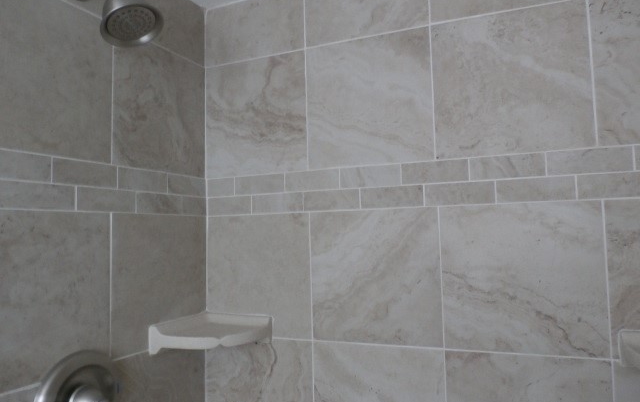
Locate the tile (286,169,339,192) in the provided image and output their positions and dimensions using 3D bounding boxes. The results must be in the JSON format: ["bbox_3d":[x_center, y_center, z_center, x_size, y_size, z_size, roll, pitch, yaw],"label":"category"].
[{"bbox_3d":[-0.018,-0.051,1.206,0.153,0.051,0.012,-3,-4,23],"label":"tile"}]

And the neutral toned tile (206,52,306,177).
[{"bbox_3d":[-0.179,-0.231,1.285,0.321,0.321,0.012,-3,-4,23],"label":"neutral toned tile"}]

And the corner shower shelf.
[{"bbox_3d":[-0.271,0.330,1.179,0.298,0.066,0.218,0,-4,-22],"label":"corner shower shelf"}]

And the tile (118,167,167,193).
[{"bbox_3d":[-0.417,-0.046,1.088,0.011,0.049,0.149,-3,-5,26],"label":"tile"}]

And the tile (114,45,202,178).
[{"bbox_3d":[-0.392,-0.226,1.161,0.011,0.313,0.310,-3,-5,26],"label":"tile"}]

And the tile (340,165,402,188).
[{"bbox_3d":[0.122,-0.057,1.110,0.149,0.049,0.011,-3,-4,23],"label":"tile"}]

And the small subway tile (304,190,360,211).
[{"bbox_3d":[0.031,-0.001,1.158,0.151,0.050,0.011,-3,-4,23],"label":"small subway tile"}]

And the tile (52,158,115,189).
[{"bbox_3d":[-0.483,-0.054,0.952,0.011,0.049,0.149,-3,-5,26],"label":"tile"}]

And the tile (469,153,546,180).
[{"bbox_3d":[0.405,-0.073,1.001,0.151,0.050,0.011,-3,-4,23],"label":"tile"}]

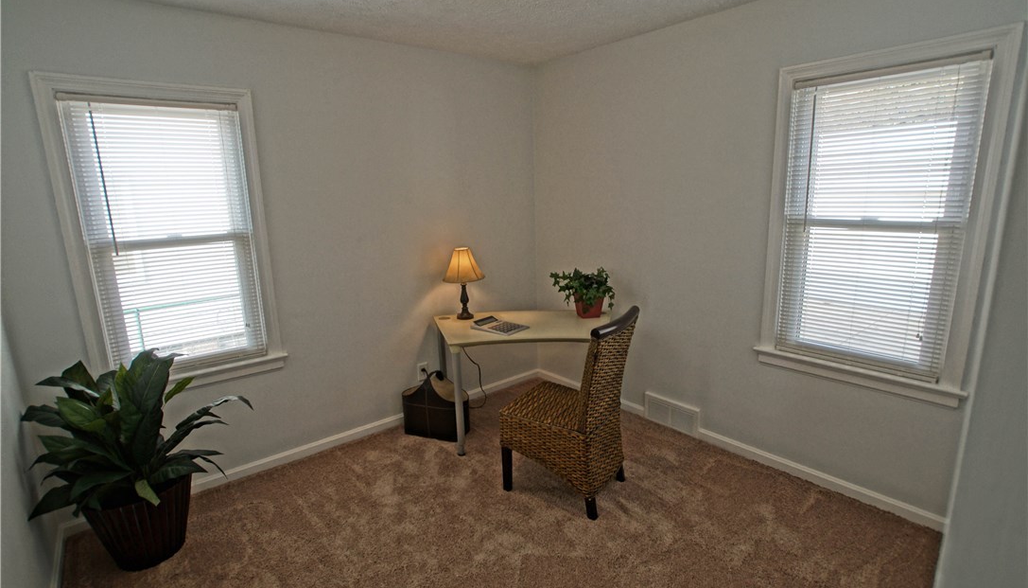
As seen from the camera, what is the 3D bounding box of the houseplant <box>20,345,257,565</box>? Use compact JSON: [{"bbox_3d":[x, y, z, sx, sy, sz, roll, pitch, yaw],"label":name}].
[{"bbox_3d":[-1.564,0.697,2.016,0.780,0.920,0.720,-10,14,-39],"label":"houseplant"}]

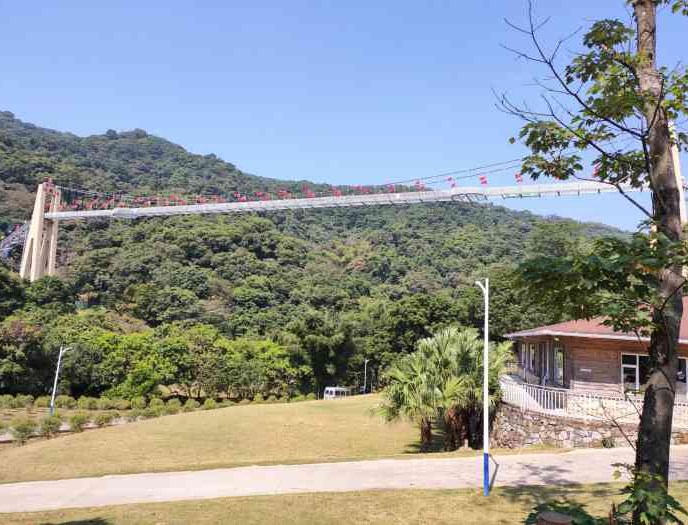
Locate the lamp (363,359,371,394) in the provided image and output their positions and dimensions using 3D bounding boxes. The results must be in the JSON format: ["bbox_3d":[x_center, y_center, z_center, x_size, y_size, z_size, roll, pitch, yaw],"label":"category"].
[{"bbox_3d":[4.051,19.294,84.671,1.200,6.000,0.250,-3,-10,31],"label":"lamp"}]

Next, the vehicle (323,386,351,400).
[{"bbox_3d":[-0.926,18.773,72.000,4.000,1.920,1.650,10,-12,-41],"label":"vehicle"}]

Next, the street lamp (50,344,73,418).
[{"bbox_3d":[-24.415,10.419,44.002,1.250,6.000,0.250,2,-9,3],"label":"street lamp"}]

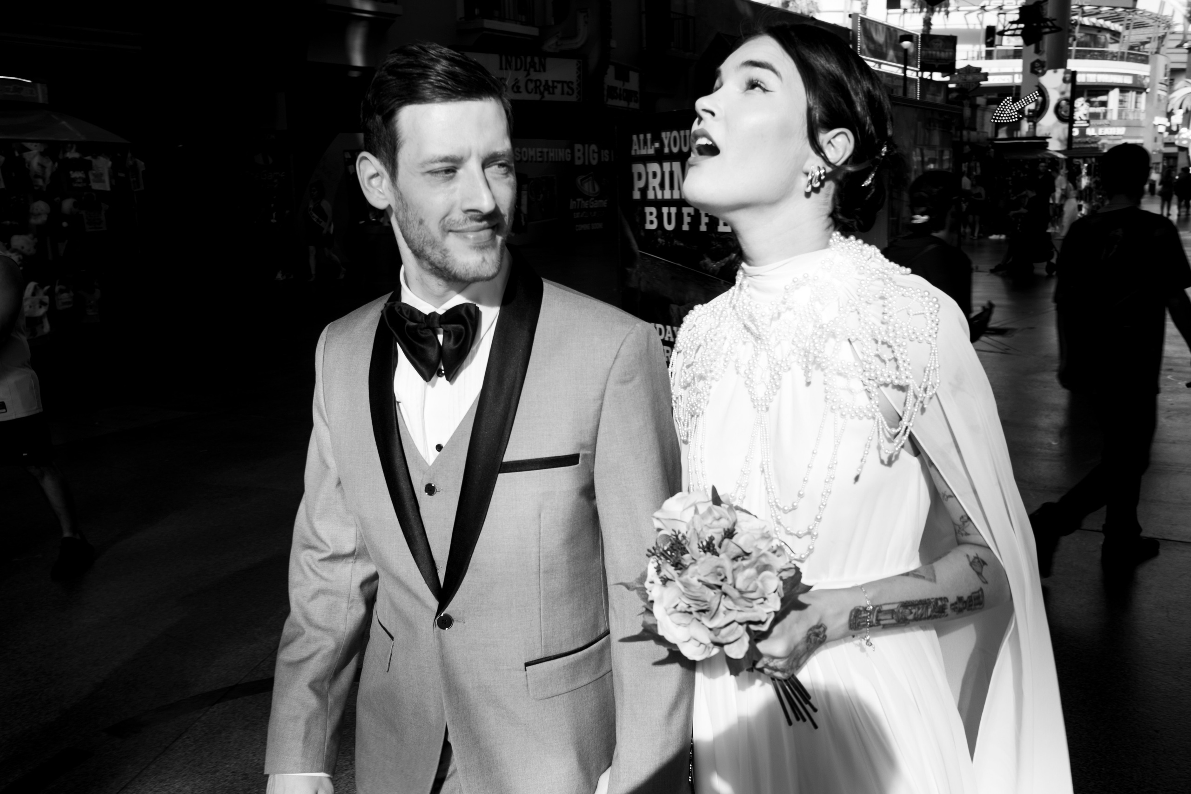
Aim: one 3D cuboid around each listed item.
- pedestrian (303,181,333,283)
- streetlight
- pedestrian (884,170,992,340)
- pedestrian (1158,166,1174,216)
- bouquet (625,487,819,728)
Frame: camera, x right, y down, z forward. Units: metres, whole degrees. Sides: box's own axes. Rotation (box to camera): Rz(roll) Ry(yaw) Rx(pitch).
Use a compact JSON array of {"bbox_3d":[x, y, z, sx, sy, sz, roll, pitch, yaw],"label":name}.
[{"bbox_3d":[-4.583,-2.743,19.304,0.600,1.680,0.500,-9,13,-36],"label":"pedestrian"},{"bbox_3d":[9.444,-8.076,35.365,0.380,5.730,0.380,-1,11,0],"label":"streetlight"},{"bbox_3d":[1.443,-0.159,5.041,0.500,1.660,0.500,-5,11,-20],"label":"pedestrian"},{"bbox_3d":[19.623,-7.026,39.798,0.500,1.670,0.350,2,11,17],"label":"pedestrian"},{"bbox_3d":[0.155,0.253,1.380,0.210,0.290,0.200,-24,26,16],"label":"bouquet"}]

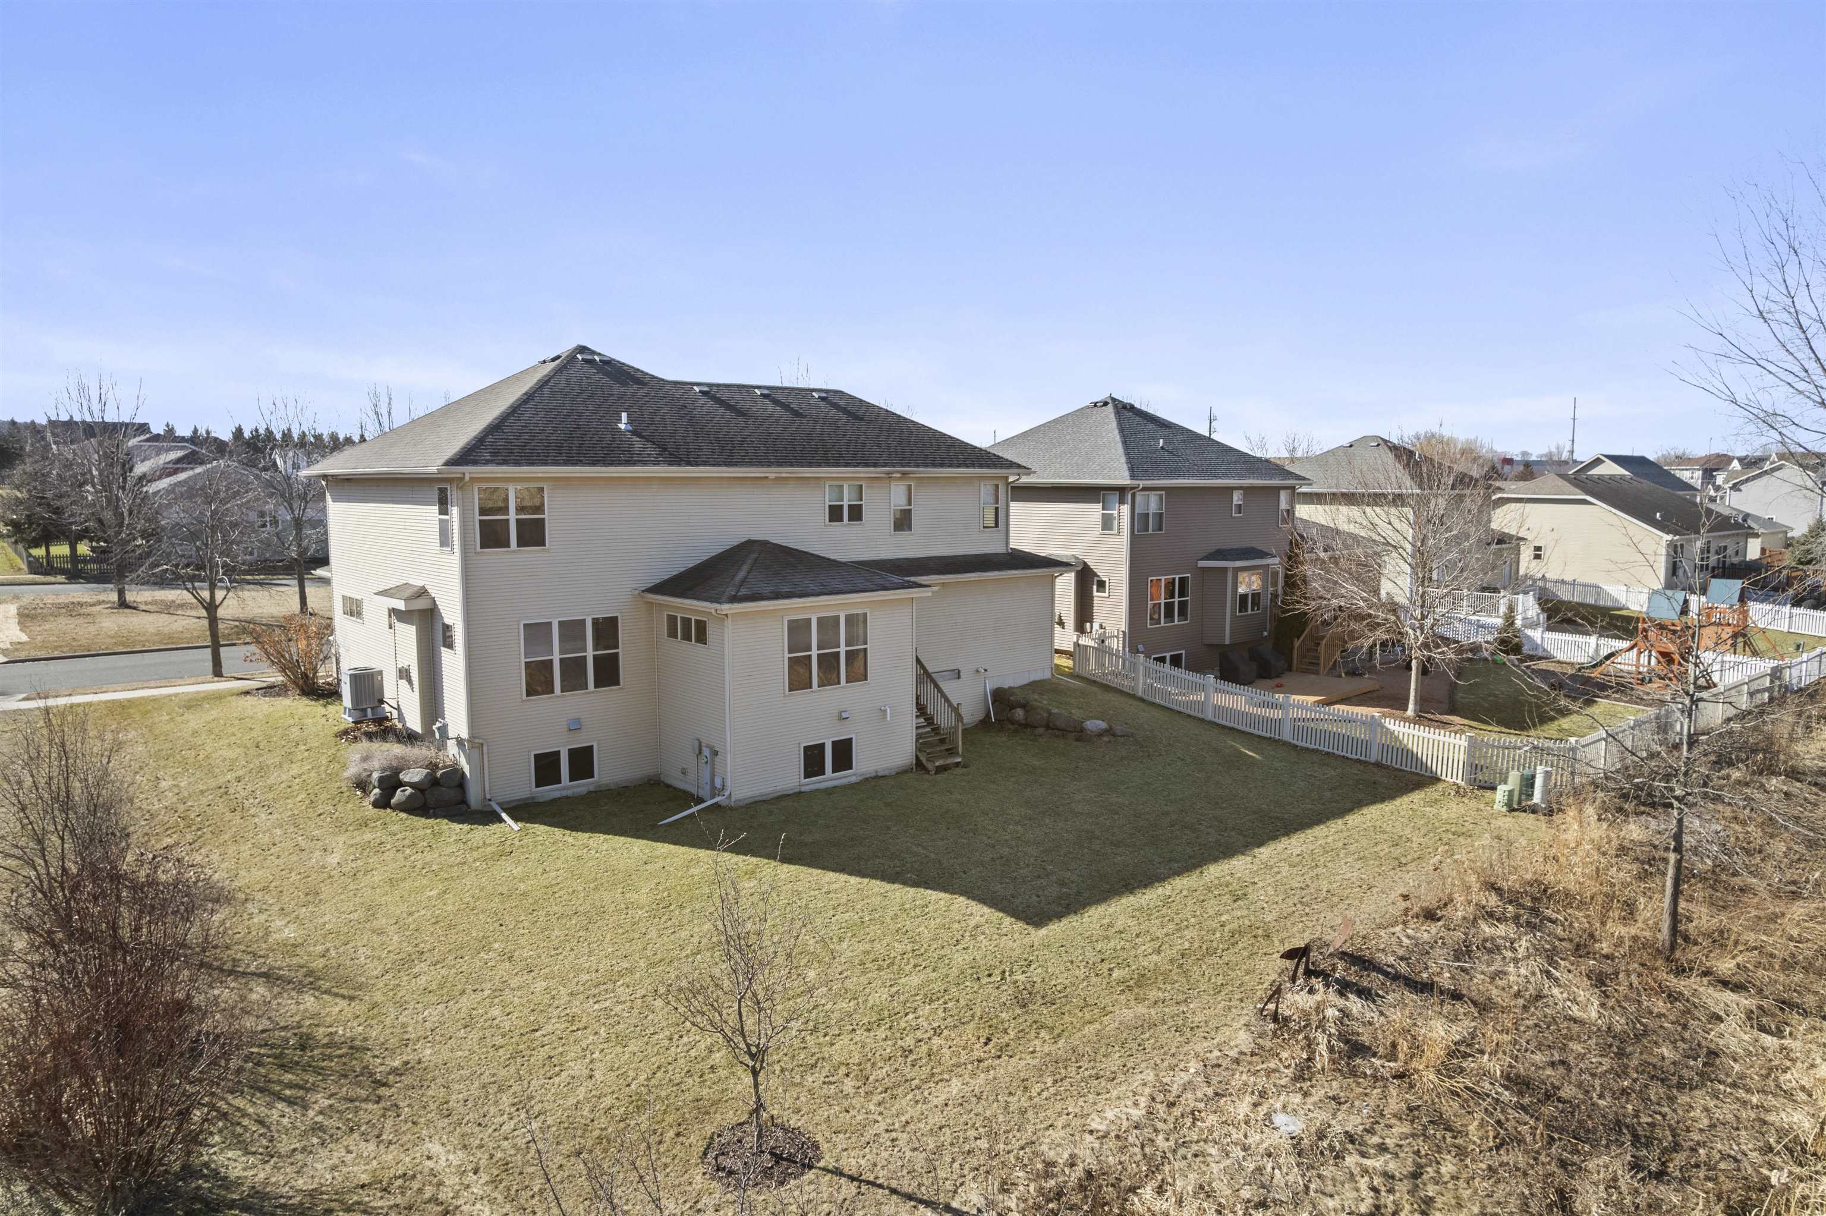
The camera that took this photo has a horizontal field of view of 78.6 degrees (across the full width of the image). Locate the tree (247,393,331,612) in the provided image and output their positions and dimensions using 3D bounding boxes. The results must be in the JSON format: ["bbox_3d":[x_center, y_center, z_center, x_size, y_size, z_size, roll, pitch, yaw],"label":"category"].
[{"bbox_3d":[-28.451,-4.728,50.847,4.700,9.980,4.700,-6,8,-40],"label":"tree"}]

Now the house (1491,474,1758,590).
[{"bbox_3d":[42.752,-5.142,71.165,16.600,6.680,14.400,-6,8,-40],"label":"house"}]

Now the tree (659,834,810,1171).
[{"bbox_3d":[-1.737,3.864,11.088,1.600,3.300,1.600,0,6,0],"label":"tree"}]

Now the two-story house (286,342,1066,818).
[{"bbox_3d":[-5.365,-1.801,30.376,18.000,10.100,15.560,-6,8,-40],"label":"two-story house"}]

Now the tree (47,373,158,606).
[{"bbox_3d":[-39.103,-5.629,53.781,5.700,11.190,5.700,-6,8,-40],"label":"tree"}]

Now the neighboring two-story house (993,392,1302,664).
[{"bbox_3d":[6.754,-3.185,42.216,11.000,9.290,13.400,-6,8,-40],"label":"neighboring two-story house"}]

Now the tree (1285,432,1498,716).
[{"bbox_3d":[13.455,-0.896,31.358,6.100,8.030,6.100,-6,8,-40],"label":"tree"}]

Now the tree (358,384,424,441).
[{"bbox_3d":[-24.475,-5.196,52.358,5.000,10.540,5.000,-6,8,-40],"label":"tree"}]

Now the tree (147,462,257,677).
[{"bbox_3d":[-22.483,-1.194,35.301,3.700,6.815,3.700,-6,8,-40],"label":"tree"}]

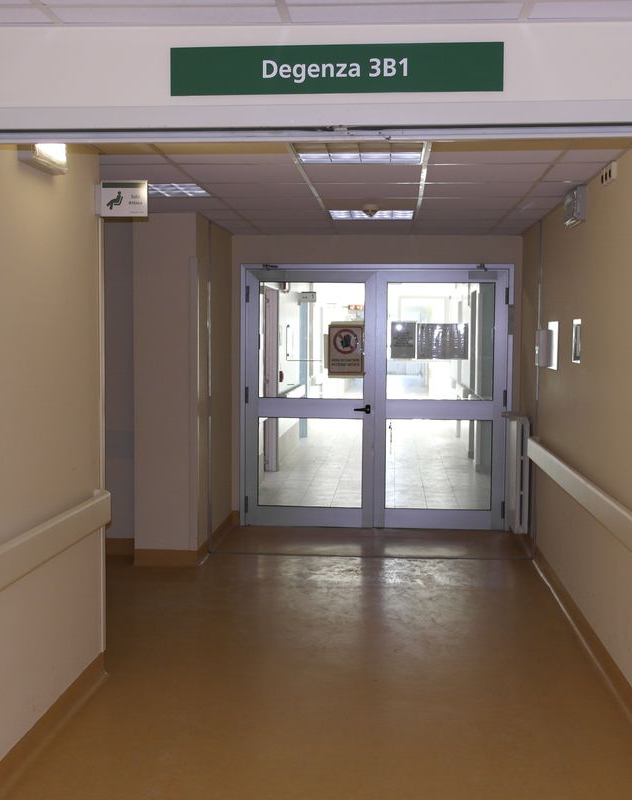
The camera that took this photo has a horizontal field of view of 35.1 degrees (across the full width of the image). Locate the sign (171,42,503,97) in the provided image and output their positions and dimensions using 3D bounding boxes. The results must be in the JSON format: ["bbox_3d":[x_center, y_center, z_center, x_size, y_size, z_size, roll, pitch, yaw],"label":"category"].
[{"bbox_3d":[0.049,-0.854,2.573,0.860,0.124,0.020,1,4,4],"label":"sign"}]

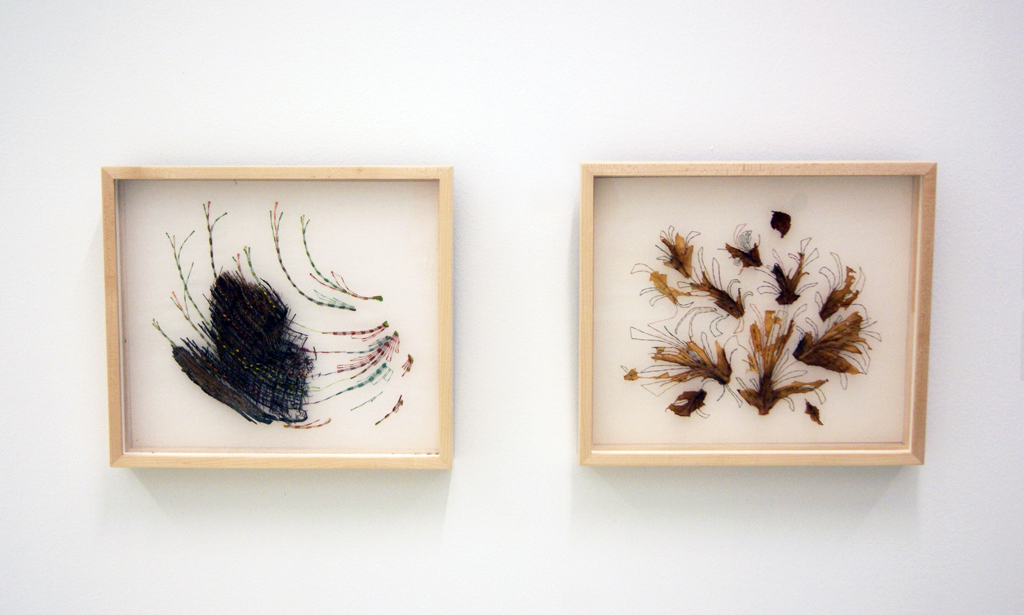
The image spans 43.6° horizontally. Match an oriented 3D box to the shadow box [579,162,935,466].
[{"bbox_3d":[0.286,0.009,1.526,0.410,0.358,0.043,0,7,1],"label":"shadow box"}]

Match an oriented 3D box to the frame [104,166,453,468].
[{"bbox_3d":[-0.275,0.012,1.532,0.410,0.358,0.043,0,7,1],"label":"frame"}]

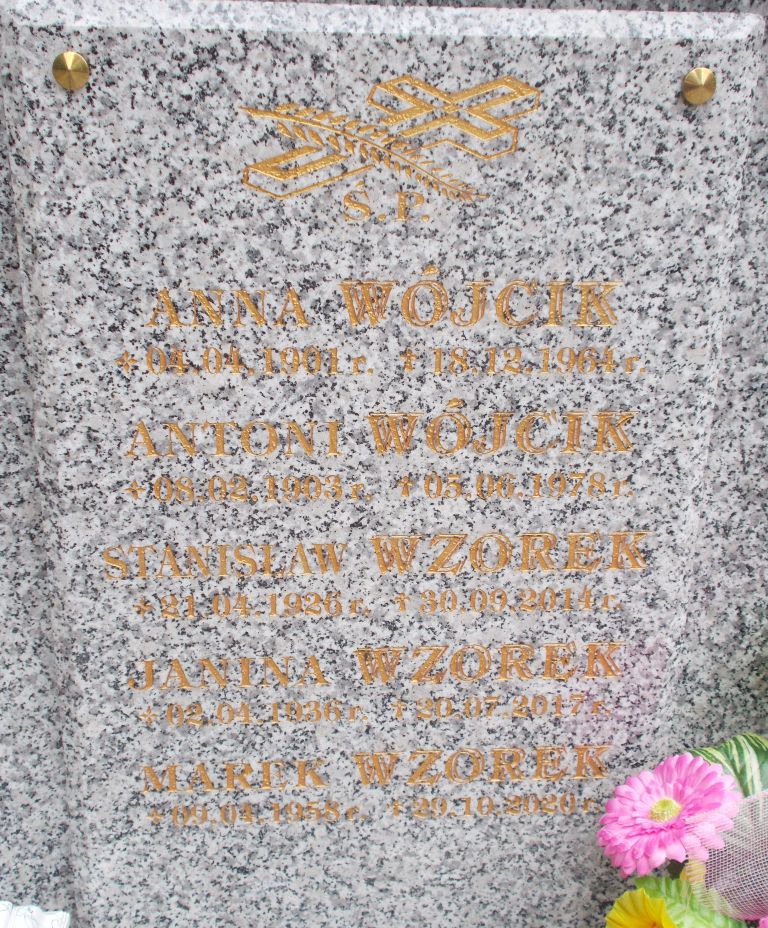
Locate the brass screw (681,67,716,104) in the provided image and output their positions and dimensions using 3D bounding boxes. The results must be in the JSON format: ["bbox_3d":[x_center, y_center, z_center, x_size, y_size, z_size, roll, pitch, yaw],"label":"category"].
[{"bbox_3d":[0.191,-0.228,0.697,0.021,0.021,0.007,0,22,-5],"label":"brass screw"}]

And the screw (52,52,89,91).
[{"bbox_3d":[-0.180,-0.227,0.665,0.021,0.021,0.007,0,22,-5],"label":"screw"}]

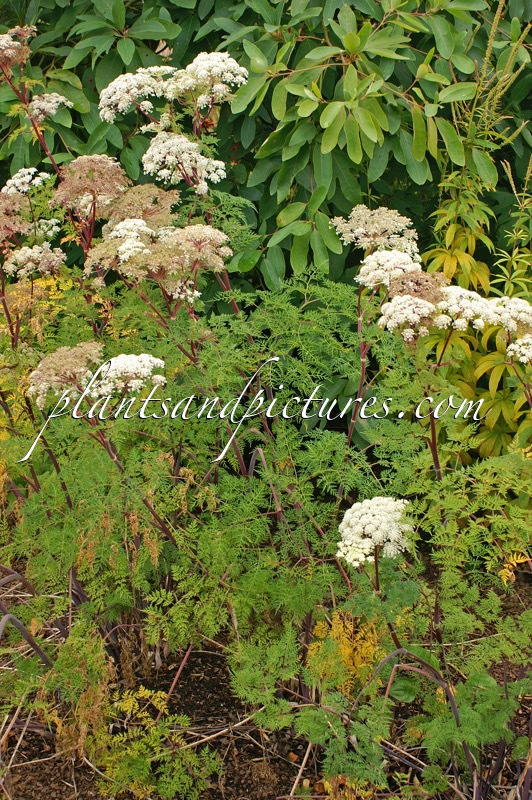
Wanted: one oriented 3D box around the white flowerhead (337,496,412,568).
[{"bbox_3d":[0.233,0.287,2.500,0.160,0.115,0.152,0,15,0],"label":"white flowerhead"}]

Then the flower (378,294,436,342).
[{"bbox_3d":[0.319,-0.184,2.600,0.132,0.090,0.125,0,15,0],"label":"flower"}]

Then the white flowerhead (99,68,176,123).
[{"bbox_3d":[-0.284,-0.675,2.550,0.170,0.100,0.155,-12,15,3],"label":"white flowerhead"}]

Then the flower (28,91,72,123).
[{"bbox_3d":[-0.457,-0.621,2.450,0.093,0.056,0.085,0,15,0],"label":"flower"}]

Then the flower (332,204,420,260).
[{"bbox_3d":[0.249,-0.379,2.600,0.195,0.100,0.180,5,15,-1],"label":"flower"}]

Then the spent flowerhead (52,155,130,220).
[{"bbox_3d":[-0.393,-0.479,2.600,0.175,0.125,0.166,0,15,0],"label":"spent flowerhead"}]

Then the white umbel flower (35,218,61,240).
[{"bbox_3d":[-0.464,-0.362,2.450,0.058,0.043,0.055,0,15,0],"label":"white umbel flower"}]

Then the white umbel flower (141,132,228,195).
[{"bbox_3d":[-0.194,-0.566,2.750,0.195,0.130,0.185,0,15,0],"label":"white umbel flower"}]

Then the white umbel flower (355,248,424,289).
[{"bbox_3d":[0.289,-0.308,2.700,0.154,0.082,0.146,0,15,0],"label":"white umbel flower"}]

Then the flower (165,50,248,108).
[{"bbox_3d":[-0.131,-0.710,2.550,0.183,0.110,0.165,0,15,0],"label":"flower"}]

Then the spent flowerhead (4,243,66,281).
[{"bbox_3d":[-0.481,-0.288,2.400,0.133,0.070,0.120,0,15,0],"label":"spent flowerhead"}]

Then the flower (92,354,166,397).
[{"bbox_3d":[-0.278,-0.052,2.350,0.148,0.068,0.140,0,16,0],"label":"flower"}]

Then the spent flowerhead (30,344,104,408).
[{"bbox_3d":[-0.406,-0.052,2.350,0.170,0.085,0.155,-23,15,6],"label":"spent flowerhead"}]

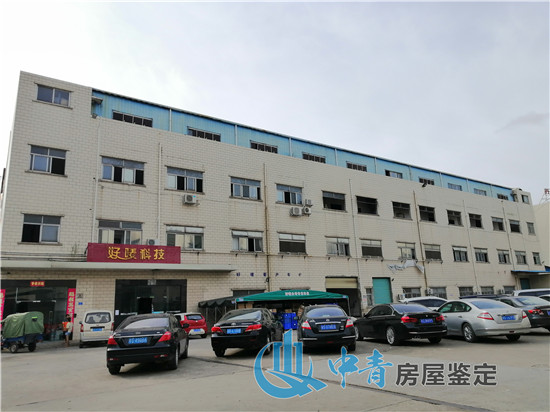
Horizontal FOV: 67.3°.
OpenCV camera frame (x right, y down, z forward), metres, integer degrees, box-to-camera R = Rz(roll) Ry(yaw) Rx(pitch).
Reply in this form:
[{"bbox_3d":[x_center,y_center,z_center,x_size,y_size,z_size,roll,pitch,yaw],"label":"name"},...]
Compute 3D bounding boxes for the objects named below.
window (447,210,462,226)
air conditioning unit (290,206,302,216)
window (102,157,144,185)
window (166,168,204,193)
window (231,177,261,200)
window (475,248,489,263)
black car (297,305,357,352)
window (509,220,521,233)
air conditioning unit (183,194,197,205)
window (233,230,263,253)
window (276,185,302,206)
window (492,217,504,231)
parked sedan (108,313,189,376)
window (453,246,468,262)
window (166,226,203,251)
[{"bbox_3d":[21.770,1.475,50.066,2.782,1.633,0.200,7,-17,-34],"label":"window"},{"bbox_3d":[1.716,0.480,33.163,0.860,0.600,0.330,7,-16,-33],"label":"air conditioning unit"},{"bbox_3d":[-10.493,-2.393,28.557,2.782,1.633,0.200,7,-17,-34],"label":"window"},{"bbox_3d":[-6.730,-1.942,31.067,2.782,1.633,0.200,7,-17,-34],"label":"window"},{"bbox_3d":[-2.241,-1.273,32.051,2.620,1.499,0.180,7,-16,-34],"label":"window"},{"bbox_3d":[24.785,5.985,49.548,2.779,1.577,0.180,7,-16,-34],"label":"window"},{"bbox_3d":[1.753,4.380,14.951,1.810,1.475,4.850,-3,-14,2],"label":"black car"},{"bbox_3d":[33.744,2.911,58.049,2.782,1.633,0.200,7,-17,-34],"label":"window"},{"bbox_3d":[-5.794,-0.434,28.187,0.840,0.580,0.320,7,-16,-33],"label":"air conditioning unit"},{"bbox_3d":[-1.990,2.620,30.357,2.559,1.543,0.150,7,-16,-33],"label":"window"},{"bbox_3d":[1.238,-0.897,34.452,2.592,1.427,0.180,7,-16,-34],"label":"window"},{"bbox_3d":[29.985,2.460,55.543,2.782,1.633,0.200,7,-17,-34],"label":"window"},{"bbox_3d":[-3.663,4.026,12.501,1.820,1.470,4.850,-1,-13,-7],"label":"parked sedan"},{"bbox_3d":[21.129,5.573,47.030,2.776,1.577,0.180,7,-16,-34],"label":"window"},{"bbox_3d":[-5.990,2.195,27.693,2.589,1.532,0.150,7,-16,-33],"label":"window"}]

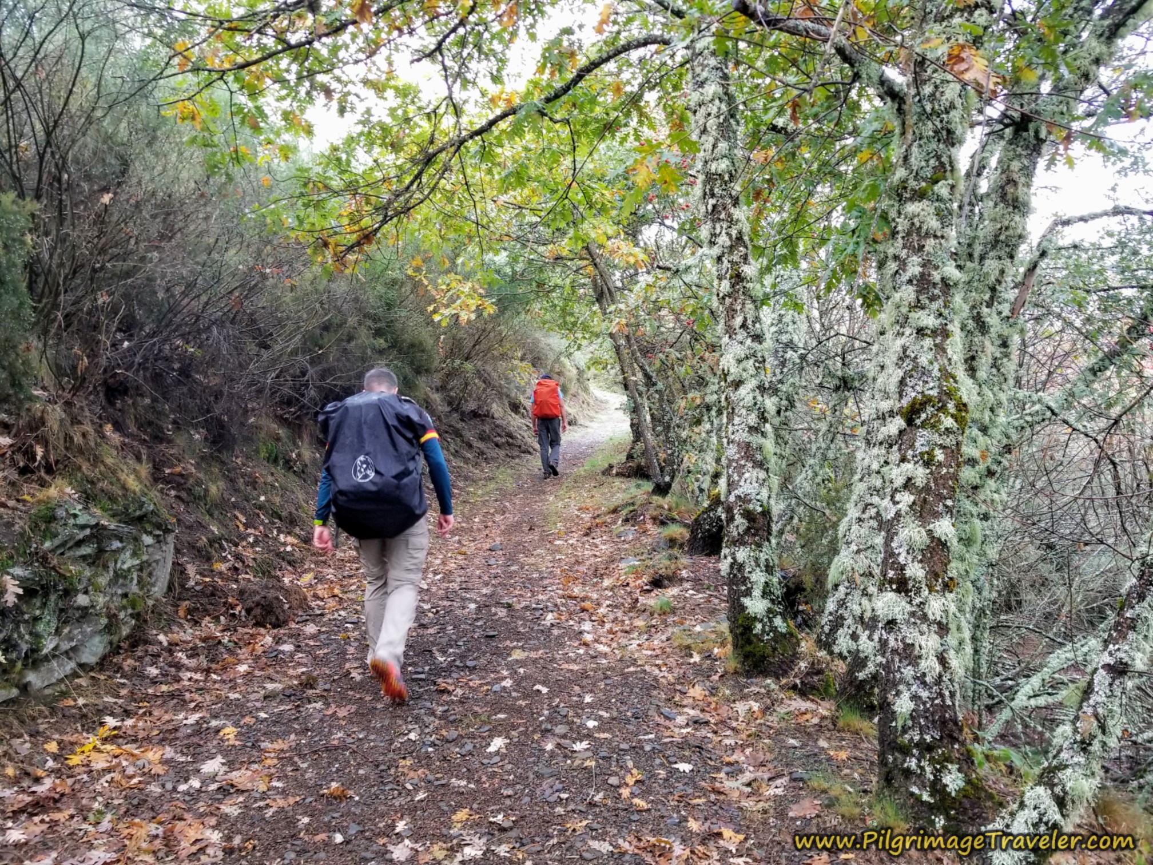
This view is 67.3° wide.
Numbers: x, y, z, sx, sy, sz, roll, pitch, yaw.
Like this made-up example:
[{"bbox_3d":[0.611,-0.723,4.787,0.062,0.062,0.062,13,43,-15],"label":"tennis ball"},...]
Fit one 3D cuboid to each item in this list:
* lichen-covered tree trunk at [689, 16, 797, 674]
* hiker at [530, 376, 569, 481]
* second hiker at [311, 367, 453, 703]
[{"bbox_3d":[0.878,-0.410,4.703,0.440,3.390,0.420,-5,3,0],"label":"lichen-covered tree trunk"},{"bbox_3d":[-0.426,-0.108,13.900,0.600,1.730,0.650,0,3,3],"label":"hiker"},{"bbox_3d":[-0.999,0.498,4.500,0.730,1.680,0.720,0,3,3],"label":"second hiker"}]

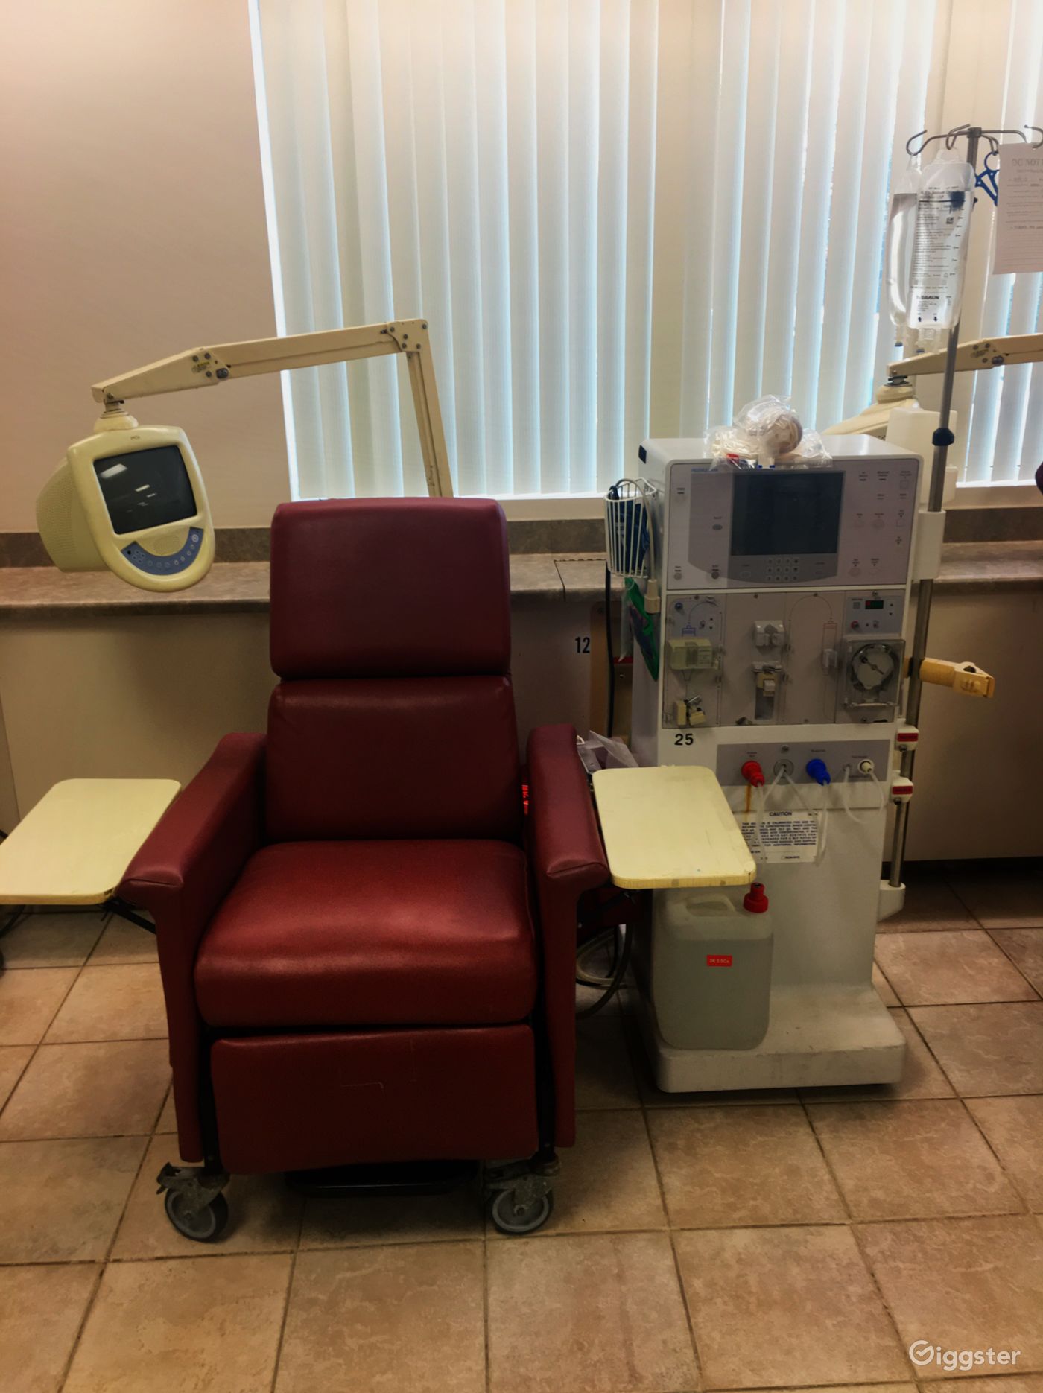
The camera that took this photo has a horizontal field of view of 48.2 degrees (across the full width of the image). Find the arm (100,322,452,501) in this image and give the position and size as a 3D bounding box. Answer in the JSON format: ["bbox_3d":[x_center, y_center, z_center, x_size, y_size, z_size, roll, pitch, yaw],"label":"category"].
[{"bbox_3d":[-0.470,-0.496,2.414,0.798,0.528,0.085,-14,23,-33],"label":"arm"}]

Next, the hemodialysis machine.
[{"bbox_3d":[0.527,0.129,2.553,0.519,1.315,0.610,-2,19,-3],"label":"hemodialysis machine"}]

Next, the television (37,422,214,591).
[{"bbox_3d":[-0.763,-0.346,2.214,0.265,0.310,0.250,1,19,44],"label":"television"}]

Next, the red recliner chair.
[{"bbox_3d":[-0.266,0.272,2.358,0.790,1.200,0.910,-1,19,0],"label":"red recliner chair"}]

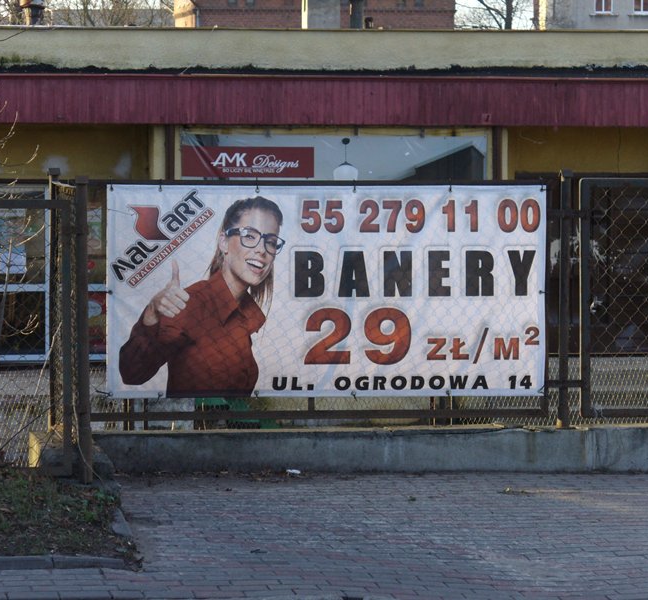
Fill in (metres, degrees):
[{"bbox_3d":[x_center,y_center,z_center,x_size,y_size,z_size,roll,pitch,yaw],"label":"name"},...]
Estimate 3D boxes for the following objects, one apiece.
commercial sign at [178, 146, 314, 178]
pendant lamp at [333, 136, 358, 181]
[{"bbox_3d":[-0.853,-1.546,35.800,1.500,0.345,0.020,0,5,-8],"label":"commercial sign"},{"bbox_3d":[0.248,-1.613,37.200,0.290,0.550,0.290,0,5,-8],"label":"pendant lamp"}]

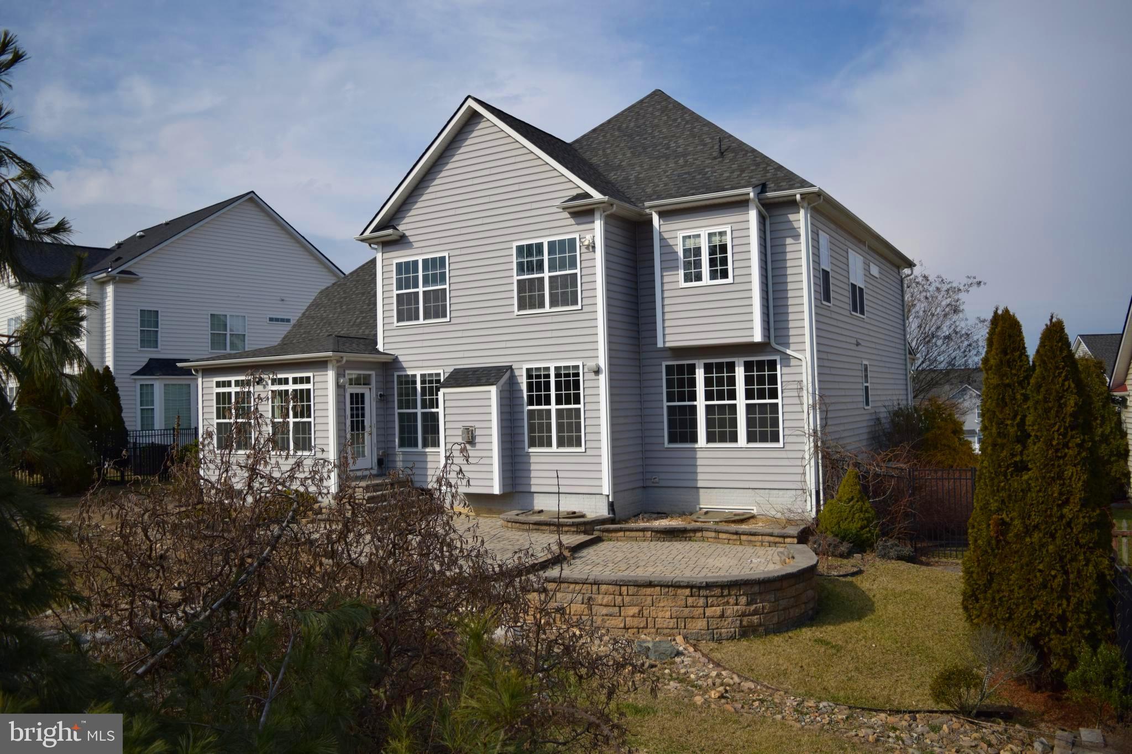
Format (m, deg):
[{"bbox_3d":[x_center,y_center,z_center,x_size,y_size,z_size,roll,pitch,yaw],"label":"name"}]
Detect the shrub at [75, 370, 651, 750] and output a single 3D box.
[{"bbox_3d":[-1.195,1.092,5.000,3.300,2.194,2.900,-1,-2,-14],"label":"shrub"}]

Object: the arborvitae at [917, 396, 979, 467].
[{"bbox_3d":[9.890,1.674,22.000,1.700,2.339,1.700,-2,-2,24],"label":"arborvitae"}]

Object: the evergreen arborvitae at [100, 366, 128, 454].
[{"bbox_3d":[-13.668,1.355,25.500,1.150,3.349,1.150,-1,-2,-28],"label":"evergreen arborvitae"}]

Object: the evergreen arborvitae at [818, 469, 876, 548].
[{"bbox_3d":[5.358,2.528,16.200,1.120,1.562,1.120,-2,-2,18],"label":"evergreen arborvitae"}]

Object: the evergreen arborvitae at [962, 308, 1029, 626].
[{"bbox_3d":[5.966,1.329,11.700,1.030,4.561,1.030,-3,-2,27],"label":"evergreen arborvitae"}]

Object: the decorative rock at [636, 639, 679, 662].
[{"bbox_3d":[1.266,3.806,11.800,0.620,0.220,0.420,-2,-2,6],"label":"decorative rock"}]

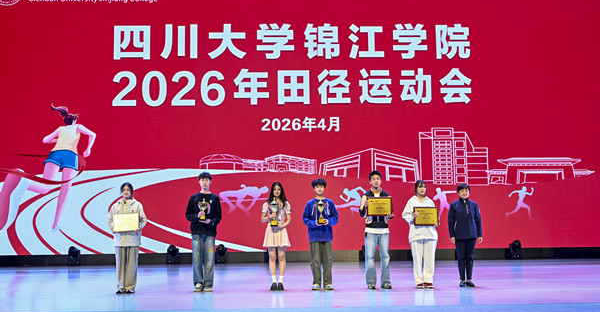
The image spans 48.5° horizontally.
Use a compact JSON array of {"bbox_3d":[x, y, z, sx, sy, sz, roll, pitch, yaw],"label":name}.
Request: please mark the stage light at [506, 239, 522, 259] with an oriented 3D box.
[{"bbox_3d":[5.523,2.396,17.101,0.349,0.493,0.290,0,-6,-3],"label":"stage light"}]

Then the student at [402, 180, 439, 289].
[{"bbox_3d":[1.846,1.205,10.314,0.549,1.652,0.380,0,-6,-3],"label":"student"}]

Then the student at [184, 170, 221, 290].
[{"bbox_3d":[-1.469,1.155,10.235,0.552,1.812,0.360,0,-6,-6],"label":"student"}]

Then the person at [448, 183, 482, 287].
[{"bbox_3d":[2.567,1.236,10.457,0.523,1.600,0.320,-1,-6,5],"label":"person"}]

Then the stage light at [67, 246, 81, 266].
[{"bbox_3d":[-5.563,2.470,16.441,0.318,0.471,0.290,0,-6,-3],"label":"stage light"}]

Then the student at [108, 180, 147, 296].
[{"bbox_3d":[-2.589,1.230,10.065,0.570,1.654,0.400,0,-6,-7],"label":"student"}]

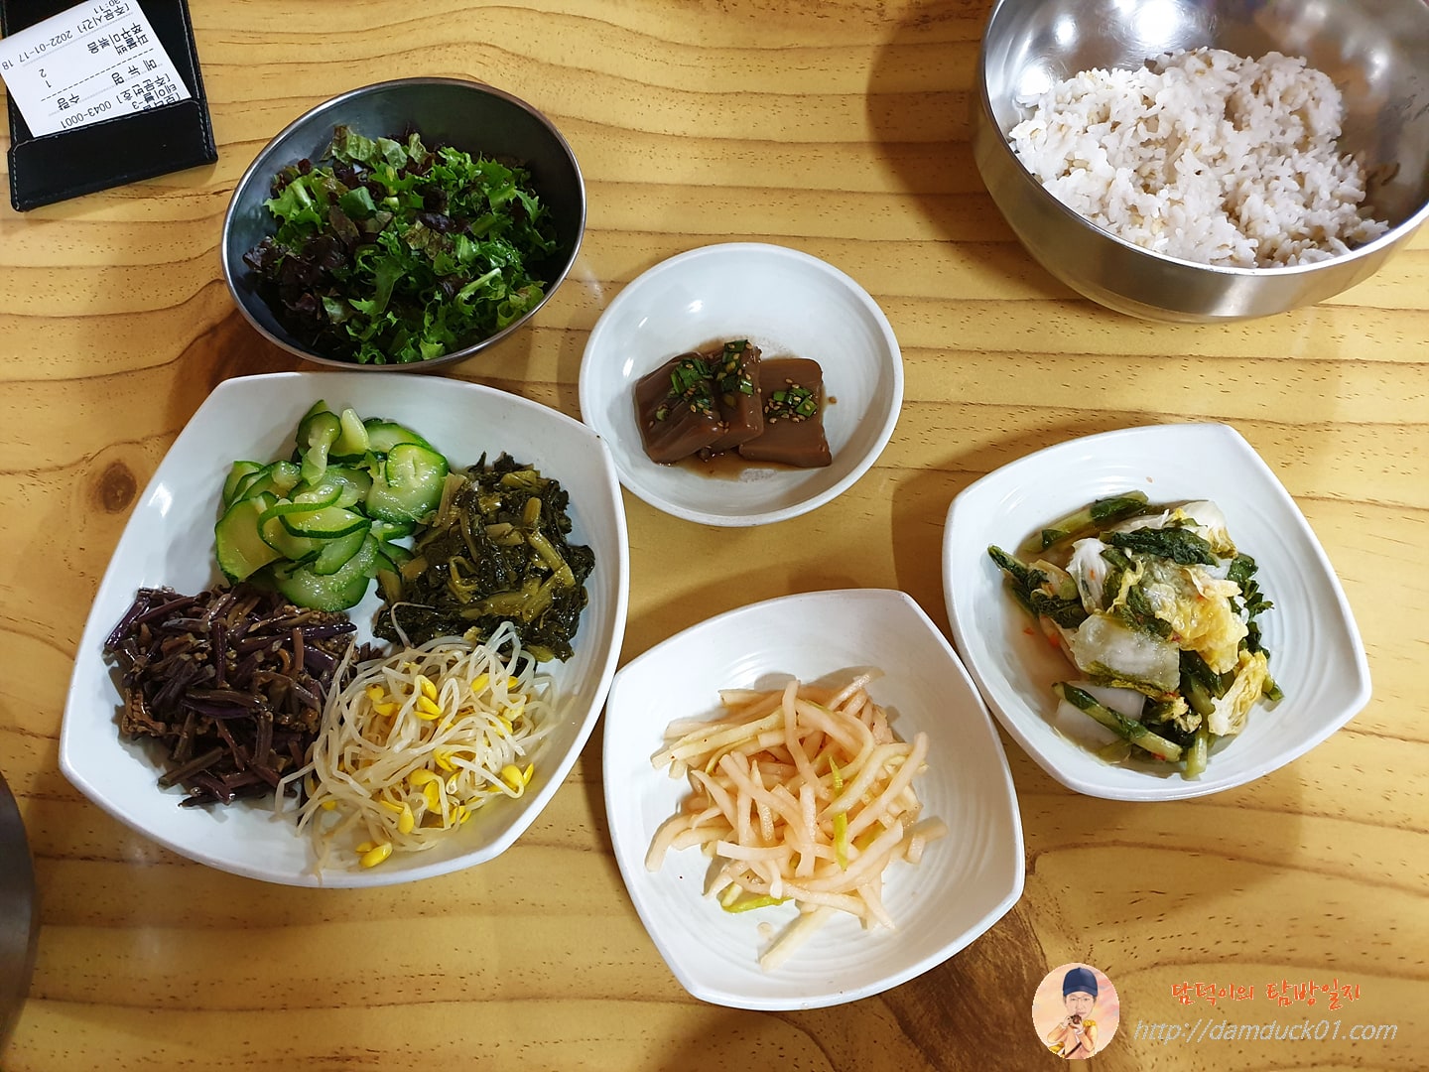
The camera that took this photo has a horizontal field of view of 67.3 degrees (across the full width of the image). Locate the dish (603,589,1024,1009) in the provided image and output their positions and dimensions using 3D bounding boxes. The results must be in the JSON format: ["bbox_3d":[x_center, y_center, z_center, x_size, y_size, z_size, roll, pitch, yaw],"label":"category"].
[{"bbox_3d":[0.034,0.097,0.401,0.141,0.037,0.141,-20,68,-6],"label":"dish"}]

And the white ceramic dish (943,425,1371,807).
[{"bbox_3d":[0.164,0.034,0.422,0.143,0.037,0.143,-19,68,-5],"label":"white ceramic dish"}]

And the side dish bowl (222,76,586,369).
[{"bbox_3d":[-0.133,-0.130,0.491,0.157,0.056,0.157,-1,68,2],"label":"side dish bowl"}]

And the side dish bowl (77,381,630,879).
[{"bbox_3d":[-0.136,0.036,0.430,0.204,0.043,0.204,9,68,6],"label":"side dish bowl"}]

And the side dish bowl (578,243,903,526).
[{"bbox_3d":[0.012,-0.061,0.469,0.137,0.033,0.137,-1,68,2],"label":"side dish bowl"}]

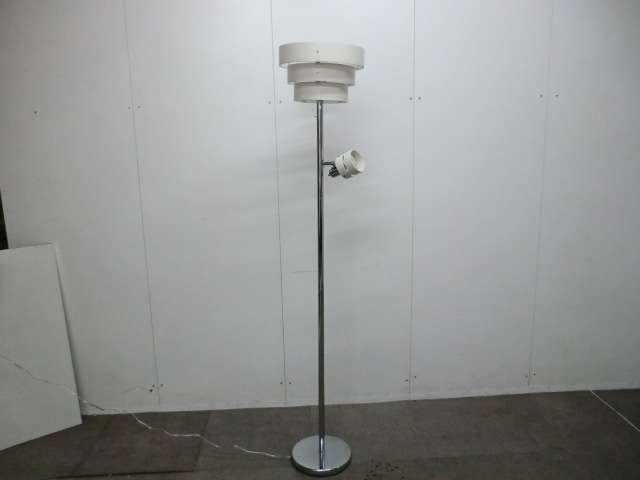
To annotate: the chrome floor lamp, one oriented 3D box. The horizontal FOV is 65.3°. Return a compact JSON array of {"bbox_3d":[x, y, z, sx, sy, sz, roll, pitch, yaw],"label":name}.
[{"bbox_3d":[0.008,0.112,1.899,0.308,1.580,0.303,0,10,0],"label":"chrome floor lamp"}]

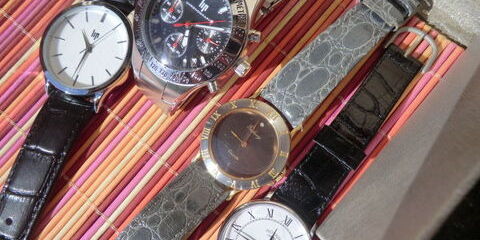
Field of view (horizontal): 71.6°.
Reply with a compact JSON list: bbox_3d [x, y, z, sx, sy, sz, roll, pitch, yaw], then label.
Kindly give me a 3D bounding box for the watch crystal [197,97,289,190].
[{"bbox_3d":[0.002,0.010,0.127,0.034,0.005,0.034,39,86,10],"label":"watch crystal"}]

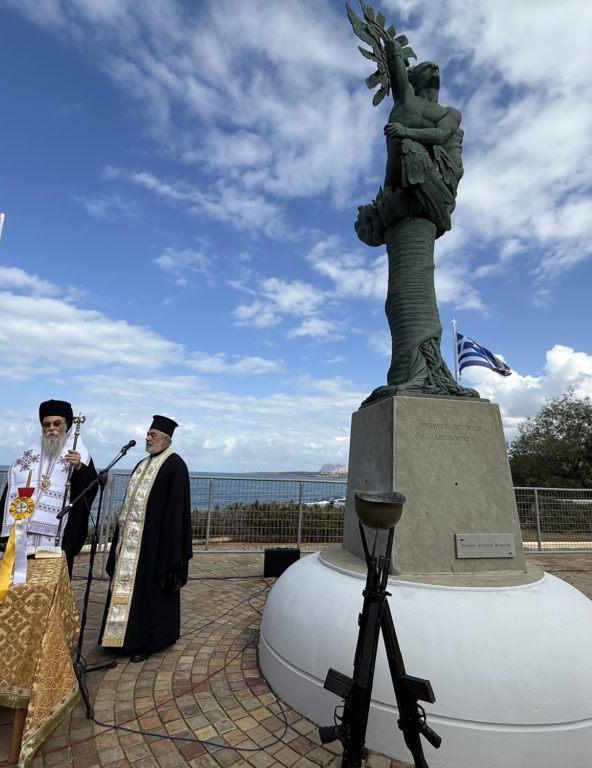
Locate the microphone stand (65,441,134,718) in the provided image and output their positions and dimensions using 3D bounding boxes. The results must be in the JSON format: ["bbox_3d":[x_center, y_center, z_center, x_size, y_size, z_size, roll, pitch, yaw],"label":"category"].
[{"bbox_3d":[-1.293,1.128,2.695,0.580,1.530,0.650,-6,-14,30],"label":"microphone stand"}]

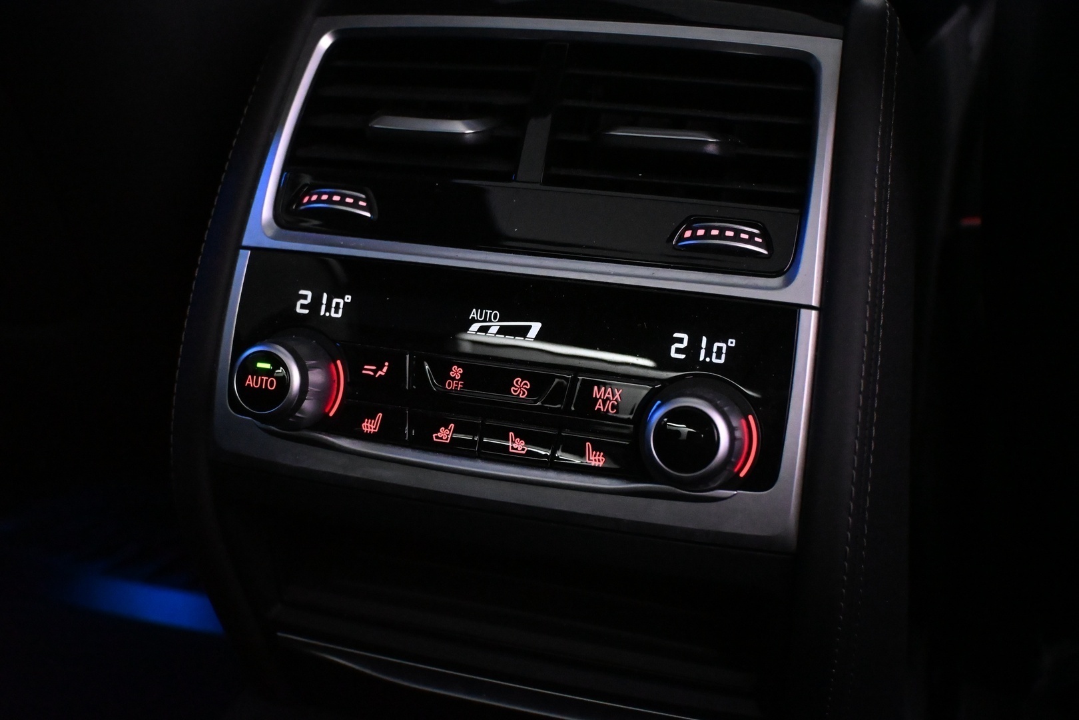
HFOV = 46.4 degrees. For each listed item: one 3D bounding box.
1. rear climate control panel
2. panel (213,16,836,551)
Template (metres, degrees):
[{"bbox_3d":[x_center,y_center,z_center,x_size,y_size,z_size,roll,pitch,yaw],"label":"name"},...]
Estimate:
[{"bbox_3d":[-0.019,0.003,0.412,0.196,0.066,0.033,7,0,17],"label":"rear climate control panel"},{"bbox_3d":[-0.009,-0.037,0.422,0.208,0.177,0.039,7,-9,17],"label":"panel"}]

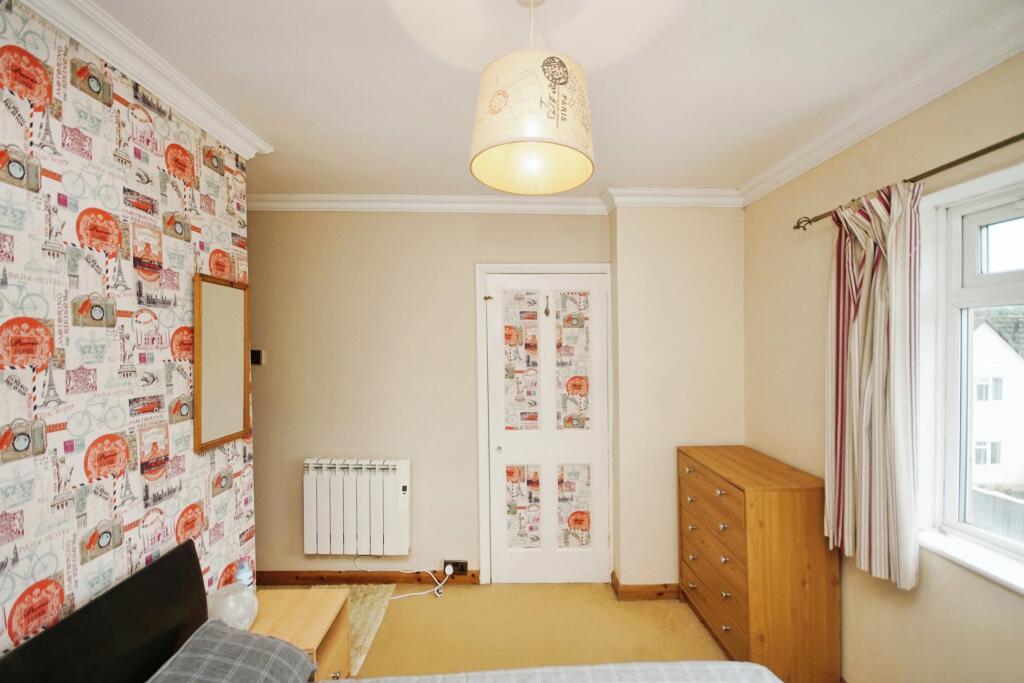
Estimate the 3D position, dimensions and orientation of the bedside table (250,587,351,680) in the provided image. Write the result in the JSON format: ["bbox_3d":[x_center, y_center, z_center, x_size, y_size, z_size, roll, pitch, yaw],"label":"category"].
[{"bbox_3d":[-0.938,1.337,1.763,0.410,0.395,0.370,0,0,-1],"label":"bedside table"}]

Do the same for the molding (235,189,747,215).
[{"bbox_3d":[-0.135,-0.848,2.556,2.970,0.085,0.250,0,0,-1],"label":"molding"}]

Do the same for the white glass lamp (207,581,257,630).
[{"bbox_3d":[-1.050,1.013,1.610,0.175,0.180,0.175,0,0,0],"label":"white glass lamp"}]

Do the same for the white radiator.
[{"bbox_3d":[-0.931,0.998,2.611,0.630,0.582,0.100,0,0,-1],"label":"white radiator"}]

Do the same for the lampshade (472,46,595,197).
[{"bbox_3d":[0.051,-0.527,1.052,0.305,0.213,0.305,0,0,-1],"label":"lampshade"}]

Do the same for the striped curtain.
[{"bbox_3d":[1.295,0.137,1.566,0.120,1.340,0.370,0,0,-1],"label":"striped curtain"}]

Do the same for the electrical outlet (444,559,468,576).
[{"bbox_3d":[-0.351,1.436,2.690,0.147,0.090,0.020,0,0,-1],"label":"electrical outlet"}]

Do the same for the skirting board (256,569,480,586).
[{"bbox_3d":[-0.895,1.476,2.677,1.400,0.105,0.020,0,0,-1],"label":"skirting board"}]

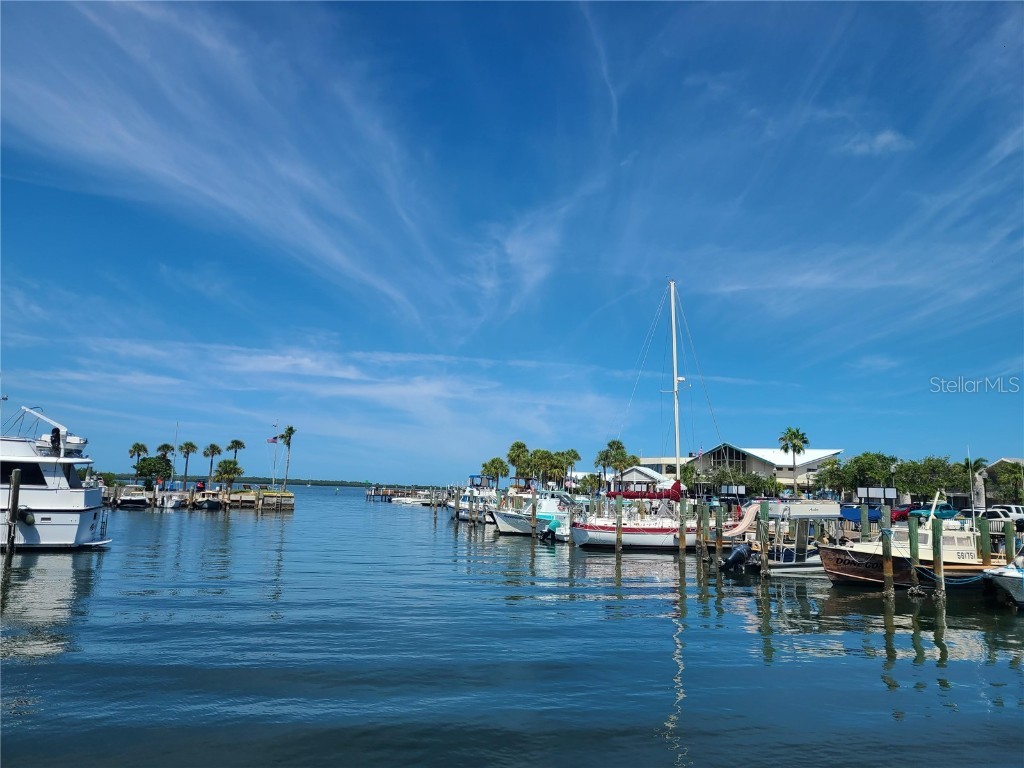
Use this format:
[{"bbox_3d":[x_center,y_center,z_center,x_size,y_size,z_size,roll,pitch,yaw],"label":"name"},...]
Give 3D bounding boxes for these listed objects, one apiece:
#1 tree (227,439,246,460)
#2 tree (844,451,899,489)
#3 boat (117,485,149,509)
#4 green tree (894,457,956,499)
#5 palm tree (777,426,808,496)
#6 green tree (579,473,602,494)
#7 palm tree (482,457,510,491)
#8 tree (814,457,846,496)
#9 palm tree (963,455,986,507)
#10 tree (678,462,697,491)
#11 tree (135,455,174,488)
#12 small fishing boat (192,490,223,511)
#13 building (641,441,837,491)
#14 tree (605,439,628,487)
[{"bbox_3d":[-36.776,10.951,103.318,2.500,6.990,2.500,1,-8,0],"label":"tree"},{"bbox_3d":[36.927,10.015,79.000,5.500,6.300,5.500,1,-8,0],"label":"tree"},{"bbox_3d":[-45.317,13.365,91.755,2.800,2.590,6.800,4,-8,-17],"label":"boat"},{"bbox_3d":[40.784,10.332,76.136,5.800,6.200,5.300,1,-8,0],"label":"green tree"},{"bbox_3d":[29.108,8.855,79.393,3.100,8.854,3.100,2,-8,0],"label":"palm tree"},{"bbox_3d":[8.370,11.275,82.000,2.600,3.500,2.600,1,-8,0],"label":"green tree"},{"bbox_3d":[-2.116,12.426,99.603,3.400,5.793,3.400,2,-8,0],"label":"palm tree"},{"bbox_3d":[33.565,10.884,81.132,3.800,6.140,3.800,1,-8,0],"label":"tree"},{"bbox_3d":[45.627,10.391,76.142,2.800,6.300,2.800,1,-8,0],"label":"palm tree"},{"bbox_3d":[19.318,11.224,84.639,2.200,5.259,2.200,2,-8,0],"label":"tree"},{"bbox_3d":[-45.531,11.397,98.136,5.100,4.410,4.700,1,-8,0],"label":"tree"},{"bbox_3d":[-35.962,13.936,91.484,2.600,2.500,7.000,4,-8,-16],"label":"small fishing boat"},{"bbox_3d":[32.879,13.338,110.337,28.500,9.170,17.000,1,-8,6],"label":"building"},{"bbox_3d":[11.727,10.190,86.253,2.600,7.930,2.600,1,-8,0],"label":"tree"}]

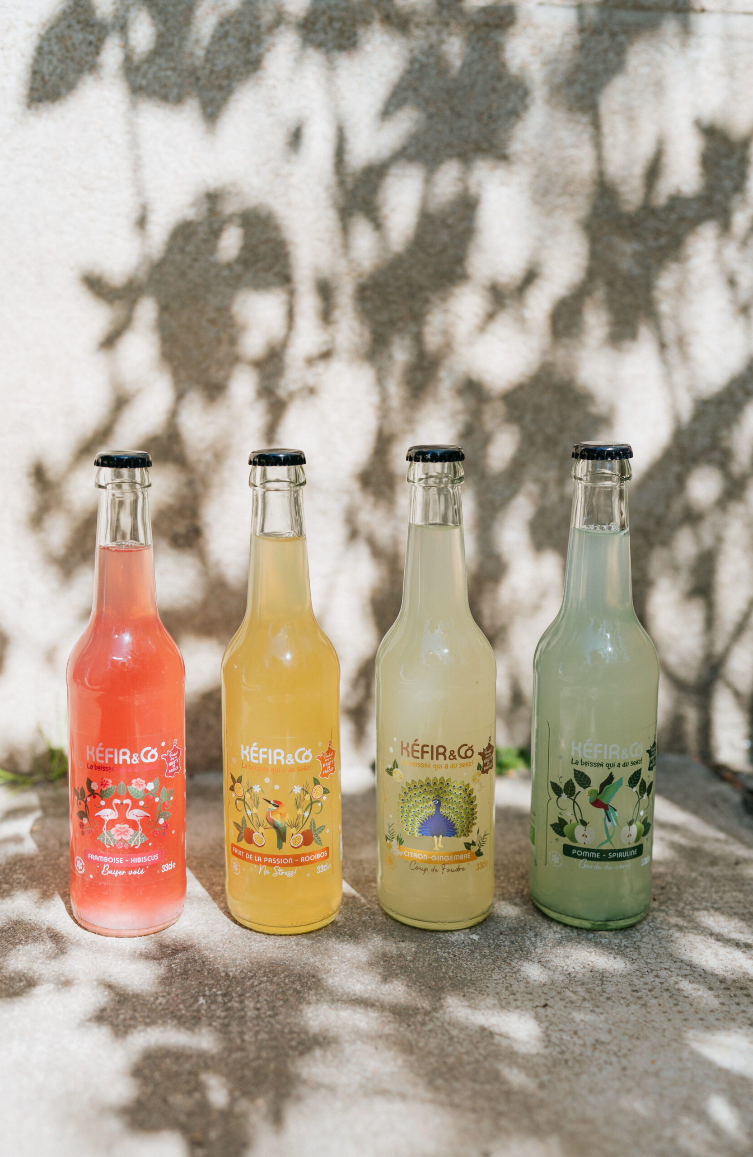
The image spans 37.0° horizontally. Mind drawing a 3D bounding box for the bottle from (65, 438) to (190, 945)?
[{"bbox_3d":[-0.127,0.056,0.572,0.061,0.238,0.061,-1,7,-7],"label":"bottle"}]

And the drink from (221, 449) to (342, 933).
[{"bbox_3d":[-0.048,0.055,0.571,0.061,0.238,0.061,0,7,2],"label":"drink"}]

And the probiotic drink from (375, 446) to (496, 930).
[{"bbox_3d":[0.030,0.053,0.572,0.061,0.238,0.061,0,7,0],"label":"probiotic drink"}]

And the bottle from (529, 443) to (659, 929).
[{"bbox_3d":[0.111,0.051,0.567,0.061,0.238,0.061,0,7,-4],"label":"bottle"}]

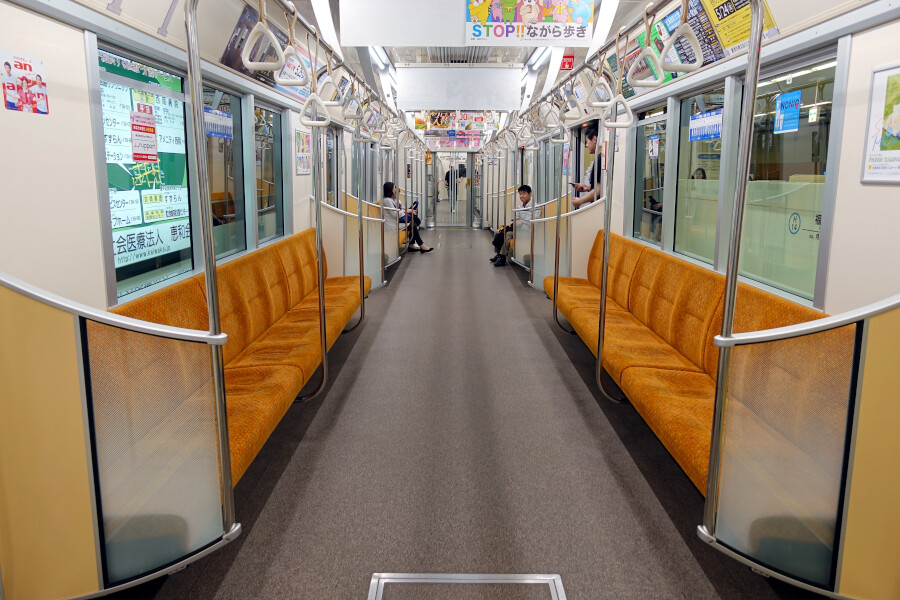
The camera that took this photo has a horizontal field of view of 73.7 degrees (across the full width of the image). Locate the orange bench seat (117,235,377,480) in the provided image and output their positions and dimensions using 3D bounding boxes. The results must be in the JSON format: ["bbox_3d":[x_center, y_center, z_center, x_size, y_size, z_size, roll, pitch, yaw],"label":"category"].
[{"bbox_3d":[-1.079,0.037,3.866,0.580,0.620,4.050,0,12,0],"label":"orange bench seat"}]

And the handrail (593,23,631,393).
[{"bbox_3d":[0.844,-0.330,3.026,0.170,1.820,0.045,0,12,0],"label":"handrail"}]

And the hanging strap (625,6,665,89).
[{"bbox_3d":[0.644,-0.831,1.973,0.115,0.265,0.036,0,12,0],"label":"hanging strap"}]

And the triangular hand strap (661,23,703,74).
[{"bbox_3d":[0.642,-0.700,1.663,0.115,0.128,0.030,0,12,0],"label":"triangular hand strap"}]

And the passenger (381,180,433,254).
[{"bbox_3d":[-0.788,-1.515,11.029,0.900,1.260,0.480,0,12,0],"label":"passenger"}]

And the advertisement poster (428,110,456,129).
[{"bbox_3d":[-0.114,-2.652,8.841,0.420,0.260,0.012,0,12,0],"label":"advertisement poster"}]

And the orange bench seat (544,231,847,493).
[{"bbox_3d":[1.196,0.039,3.860,0.580,0.620,4.050,0,12,0],"label":"orange bench seat"}]

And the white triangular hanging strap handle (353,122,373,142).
[{"bbox_3d":[-0.519,-1.002,3.561,0.115,0.125,0.028,0,12,0],"label":"white triangular hanging strap handle"}]

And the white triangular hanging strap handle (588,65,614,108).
[{"bbox_3d":[0.711,-1.000,2.821,0.135,0.200,0.040,0,12,0],"label":"white triangular hanging strap handle"}]

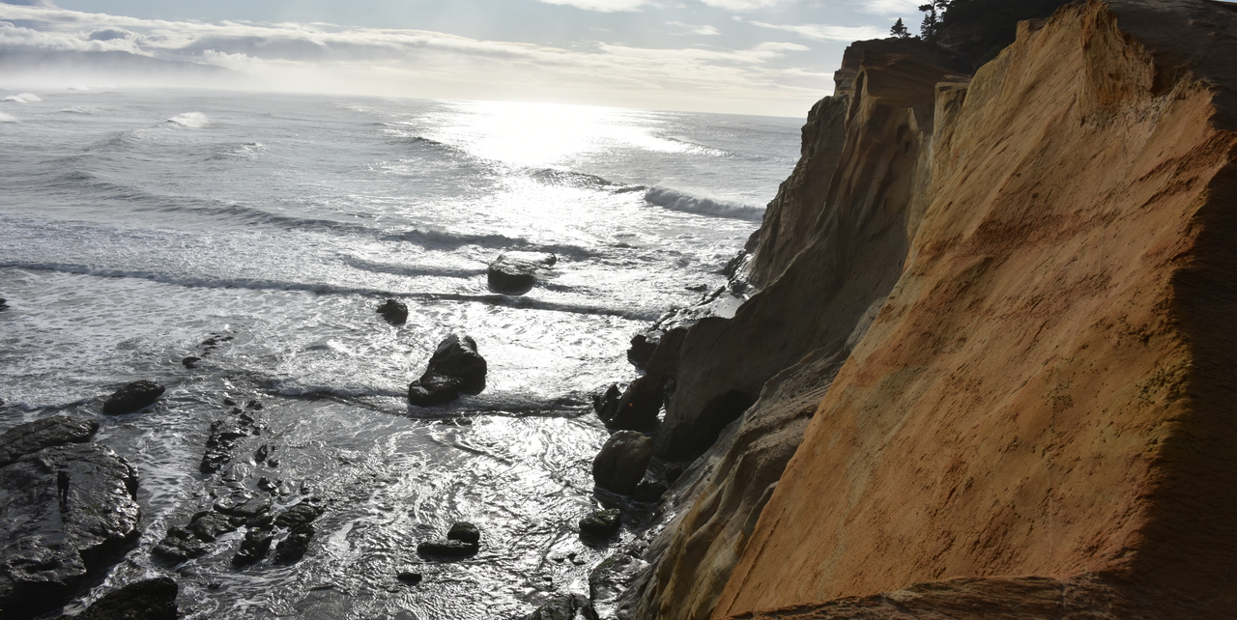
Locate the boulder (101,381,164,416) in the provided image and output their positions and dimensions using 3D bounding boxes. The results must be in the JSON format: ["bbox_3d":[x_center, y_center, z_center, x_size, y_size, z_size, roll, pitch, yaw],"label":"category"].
[{"bbox_3d":[-35.283,6.380,70.063,2.569,1.887,4.111,10,14,29],"label":"boulder"}]

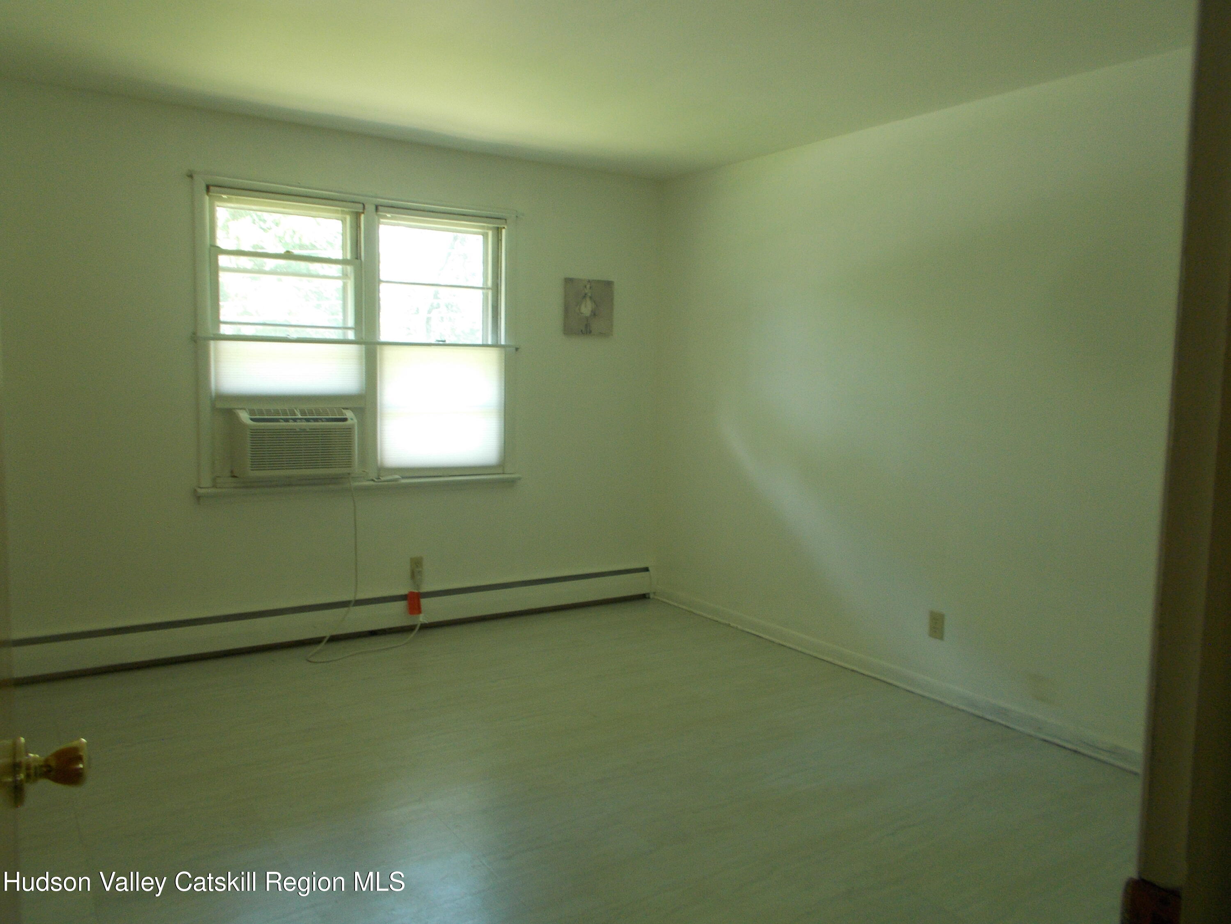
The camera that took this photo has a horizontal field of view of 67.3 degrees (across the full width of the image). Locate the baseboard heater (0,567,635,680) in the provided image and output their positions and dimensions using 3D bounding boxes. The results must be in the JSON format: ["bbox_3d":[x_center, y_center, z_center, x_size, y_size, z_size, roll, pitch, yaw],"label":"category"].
[{"bbox_3d":[-1.152,0.770,4.644,3.255,0.177,0.065,-3,7,-33],"label":"baseboard heater"}]

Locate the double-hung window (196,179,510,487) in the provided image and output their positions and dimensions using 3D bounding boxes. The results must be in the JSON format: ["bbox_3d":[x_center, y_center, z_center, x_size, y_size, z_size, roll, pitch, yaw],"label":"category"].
[{"bbox_3d":[-1.198,-0.582,4.498,1.540,1.365,0.125,-3,7,-33],"label":"double-hung window"}]

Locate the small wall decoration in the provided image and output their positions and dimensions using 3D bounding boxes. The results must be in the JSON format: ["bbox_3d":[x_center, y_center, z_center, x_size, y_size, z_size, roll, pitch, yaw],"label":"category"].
[{"bbox_3d":[-0.145,-0.861,5.137,0.315,0.305,0.025,-3,7,-33],"label":"small wall decoration"}]

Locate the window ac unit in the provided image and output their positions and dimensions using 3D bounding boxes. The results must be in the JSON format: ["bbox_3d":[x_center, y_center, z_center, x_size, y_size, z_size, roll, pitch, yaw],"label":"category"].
[{"bbox_3d":[-1.495,-0.106,4.303,0.480,0.303,0.390,-3,7,-33],"label":"window ac unit"}]

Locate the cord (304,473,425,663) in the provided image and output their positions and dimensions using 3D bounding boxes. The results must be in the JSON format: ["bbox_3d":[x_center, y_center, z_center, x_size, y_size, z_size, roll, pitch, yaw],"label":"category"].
[{"bbox_3d":[-1.177,0.474,4.410,0.640,0.812,0.340,-3,7,-33],"label":"cord"}]

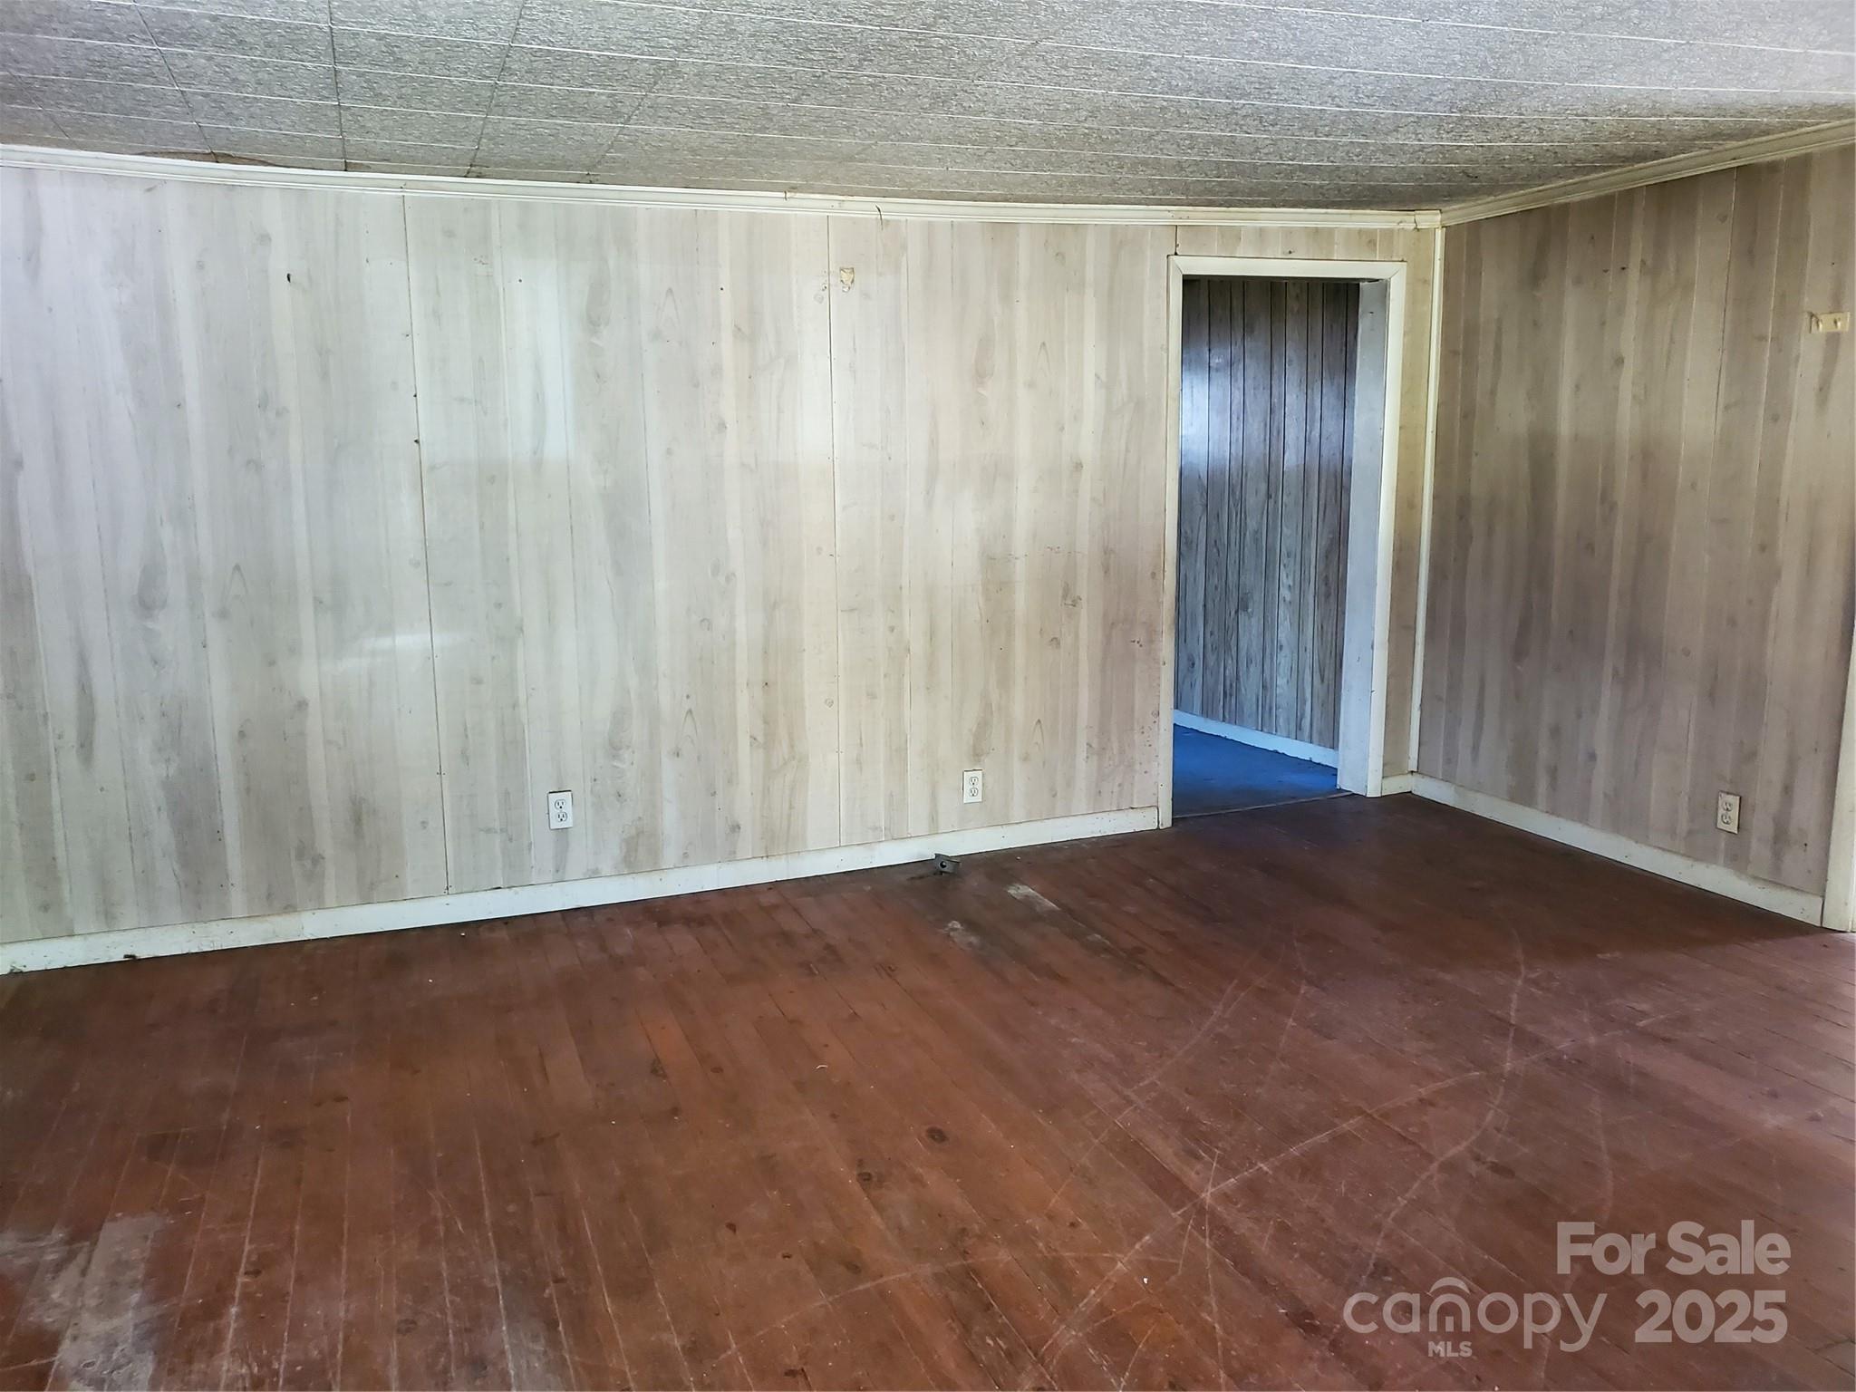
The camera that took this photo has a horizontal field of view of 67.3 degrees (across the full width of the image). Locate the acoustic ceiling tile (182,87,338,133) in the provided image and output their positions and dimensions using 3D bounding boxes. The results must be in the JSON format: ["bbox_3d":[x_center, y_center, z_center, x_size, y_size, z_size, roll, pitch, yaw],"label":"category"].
[{"bbox_3d":[-1.470,-1.300,3.097,0.305,0.015,0.305,-5,11,-21],"label":"acoustic ceiling tile"}]

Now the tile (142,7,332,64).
[{"bbox_3d":[-1.250,-1.204,2.537,0.305,0.015,0.305,-5,11,-21],"label":"tile"}]

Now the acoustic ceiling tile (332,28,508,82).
[{"bbox_3d":[-0.965,-1.222,2.646,0.305,0.015,0.305,-5,11,-21],"label":"acoustic ceiling tile"}]

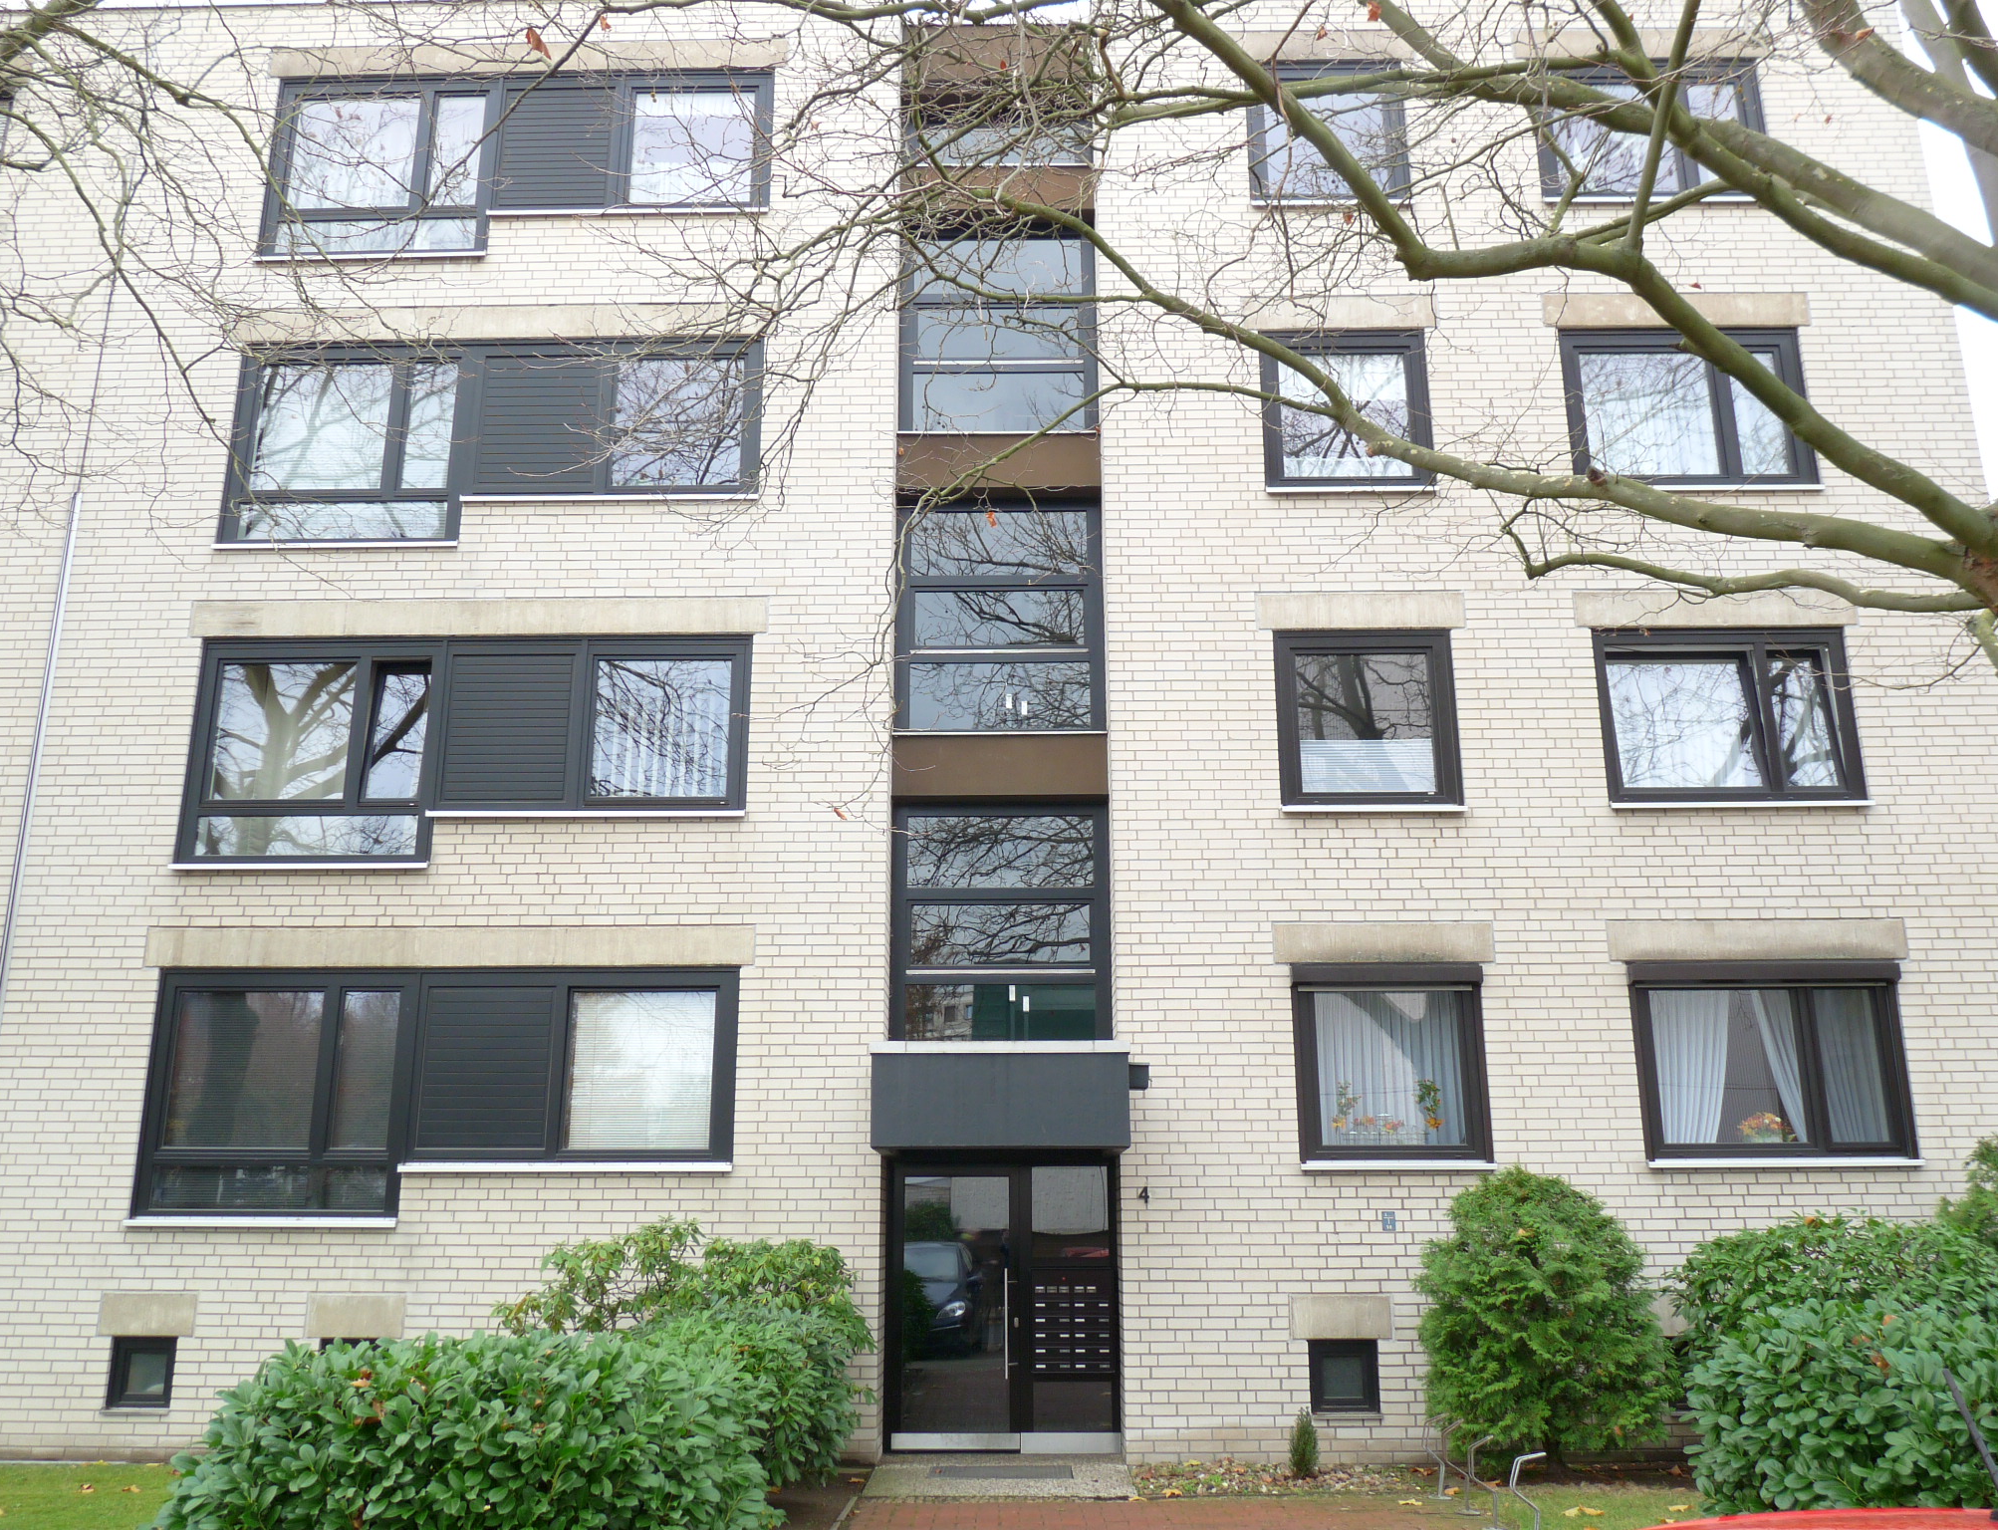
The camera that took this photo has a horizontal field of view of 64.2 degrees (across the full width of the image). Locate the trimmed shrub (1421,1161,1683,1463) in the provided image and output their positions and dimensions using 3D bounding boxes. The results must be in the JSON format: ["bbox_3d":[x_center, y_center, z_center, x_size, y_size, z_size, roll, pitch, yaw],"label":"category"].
[{"bbox_3d":[3.734,3.770,10.867,1.764,2.003,1.600,0,-15,1],"label":"trimmed shrub"}]

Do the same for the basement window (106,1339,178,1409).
[{"bbox_3d":[-6.314,4.496,11.786,0.477,0.496,0.120,0,-15,1],"label":"basement window"}]

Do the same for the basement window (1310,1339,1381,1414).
[{"bbox_3d":[2.529,4.487,11.700,0.503,0.504,0.100,0,-15,1],"label":"basement window"}]

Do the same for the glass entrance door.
[{"bbox_3d":[0.030,4.150,12.282,1.787,2.143,0.120,0,-15,1],"label":"glass entrance door"}]

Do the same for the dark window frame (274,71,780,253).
[{"bbox_3d":[-4.322,-5.439,14.431,4.562,1.867,0.120,0,-15,1],"label":"dark window frame"}]

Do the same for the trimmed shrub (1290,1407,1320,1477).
[{"bbox_3d":[2.090,4.642,10.899,0.218,0.442,0.240,0,-15,1],"label":"trimmed shrub"}]

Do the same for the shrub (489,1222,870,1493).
[{"bbox_3d":[-2.135,3.935,10.735,2.545,1.684,1.600,0,-15,1],"label":"shrub"}]

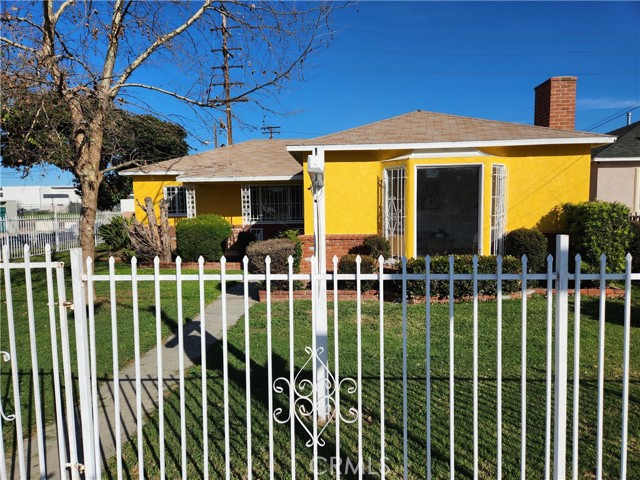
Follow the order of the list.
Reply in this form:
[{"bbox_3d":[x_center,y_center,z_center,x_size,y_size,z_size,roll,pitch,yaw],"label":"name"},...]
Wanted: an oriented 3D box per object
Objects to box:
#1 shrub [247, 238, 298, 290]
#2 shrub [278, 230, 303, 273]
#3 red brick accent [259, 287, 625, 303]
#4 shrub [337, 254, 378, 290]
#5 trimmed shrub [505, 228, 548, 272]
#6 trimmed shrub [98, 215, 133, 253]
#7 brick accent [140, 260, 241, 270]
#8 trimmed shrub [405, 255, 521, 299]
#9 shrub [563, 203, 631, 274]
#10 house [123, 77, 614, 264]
[{"bbox_3d":[-0.897,0.478,7.950,0.950,1.000,0.850,0,4,6],"label":"shrub"},{"bbox_3d":[-0.592,0.370,8.250,0.600,1.100,0.600,0,4,6],"label":"shrub"},{"bbox_3d":[2.125,0.963,7.500,6.350,0.200,0.400,-1,4,1],"label":"red brick accent"},{"bbox_3d":[0.692,0.604,7.850,0.770,0.720,0.720,0,4,6],"label":"shrub"},{"bbox_3d":[3.788,0.336,7.800,0.820,1.100,0.800,0,4,6],"label":"trimmed shrub"},{"bbox_3d":[-6.943,-0.179,14.400,1.200,1.300,1.150,0,4,6],"label":"trimmed shrub"},{"bbox_3d":[-3.563,0.719,11.700,3.000,0.200,0.200,0,4,7],"label":"brick accent"},{"bbox_3d":[2.581,0.615,7.700,2.050,0.740,0.650,-1,4,3],"label":"trimmed shrub"},{"bbox_3d":[5.123,0.083,7.850,1.250,1.600,1.200,0,4,6],"label":"shrub"},{"bbox_3d":[-0.255,-1.548,13.732,12.590,4.300,11.000,0,4,6],"label":"house"}]

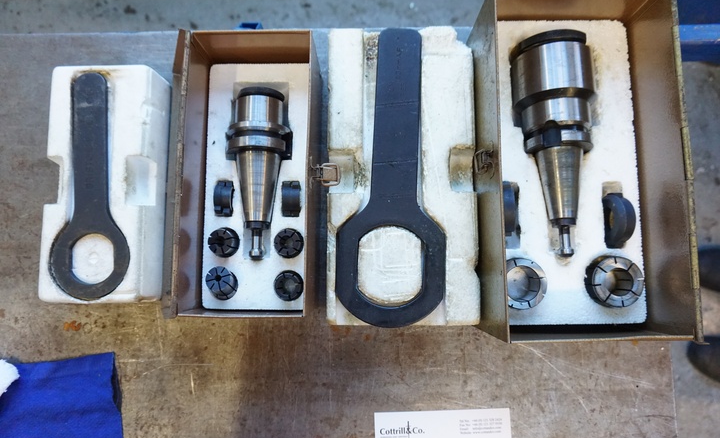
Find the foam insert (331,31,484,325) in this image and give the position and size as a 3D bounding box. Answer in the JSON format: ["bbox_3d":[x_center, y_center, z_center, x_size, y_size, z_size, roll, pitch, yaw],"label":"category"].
[{"bbox_3d":[0.043,-0.045,0.519,0.150,0.064,0.307,0,84,0],"label":"foam insert"}]

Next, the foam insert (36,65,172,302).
[{"bbox_3d":[-0.272,-0.036,0.523,0.100,0.060,0.245,-1,84,0],"label":"foam insert"}]

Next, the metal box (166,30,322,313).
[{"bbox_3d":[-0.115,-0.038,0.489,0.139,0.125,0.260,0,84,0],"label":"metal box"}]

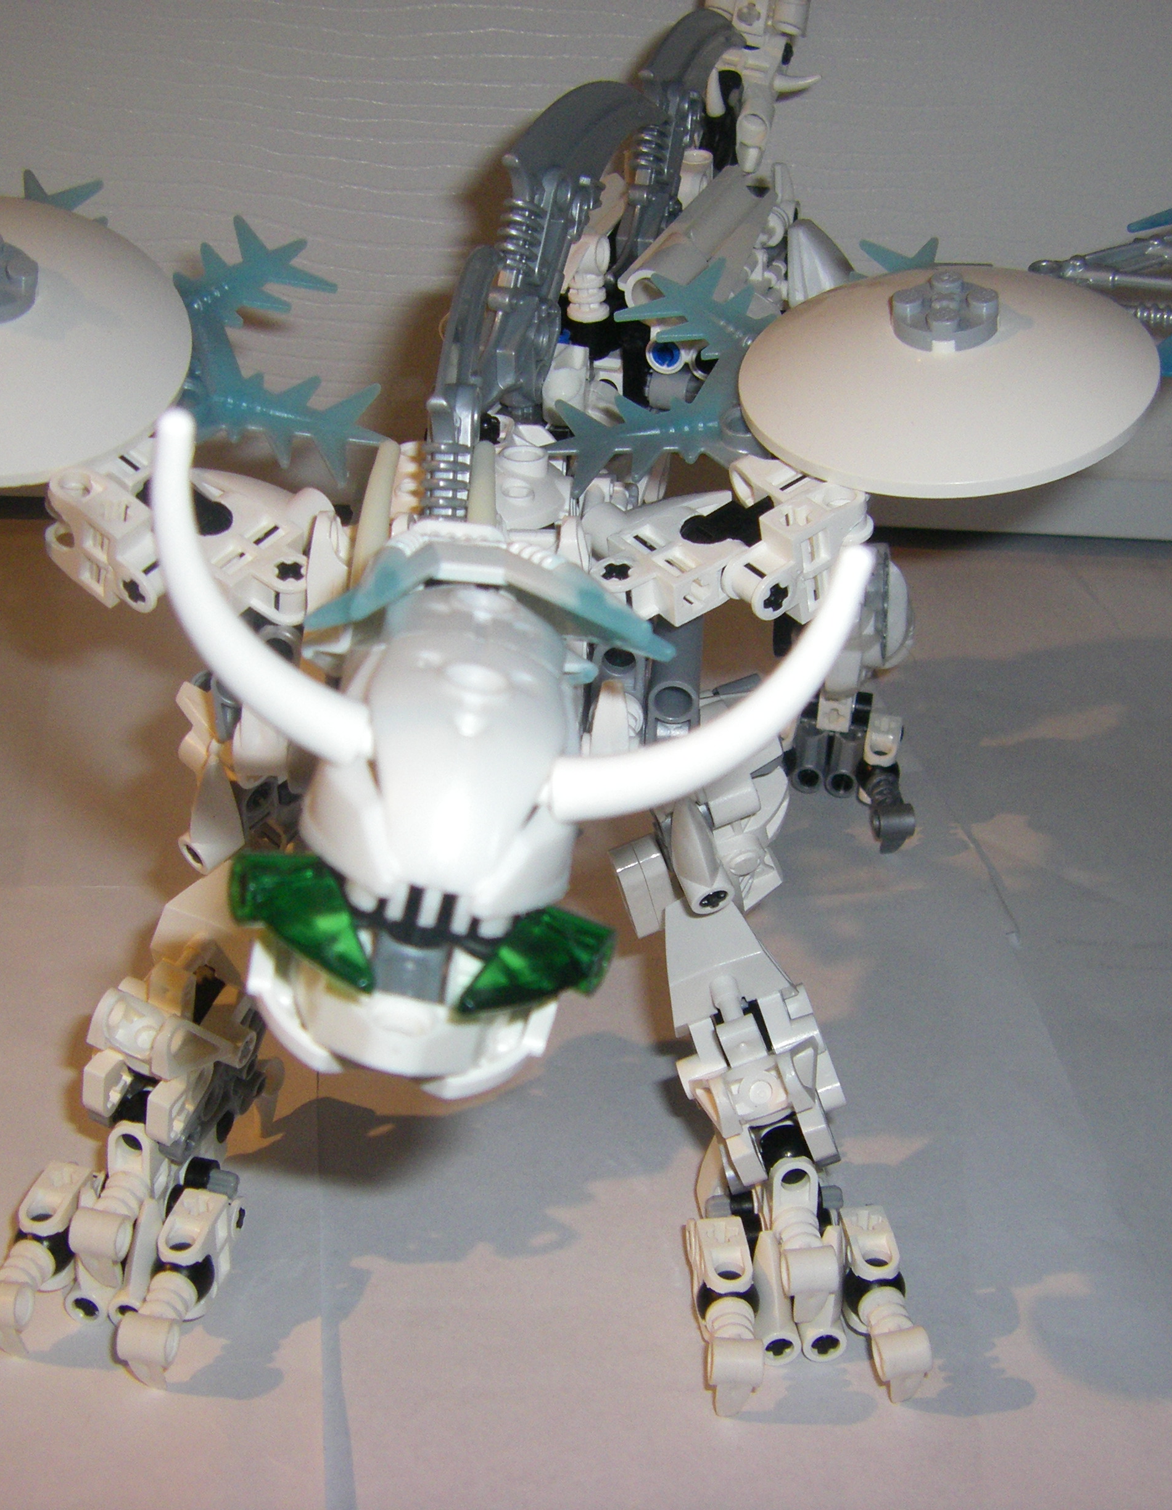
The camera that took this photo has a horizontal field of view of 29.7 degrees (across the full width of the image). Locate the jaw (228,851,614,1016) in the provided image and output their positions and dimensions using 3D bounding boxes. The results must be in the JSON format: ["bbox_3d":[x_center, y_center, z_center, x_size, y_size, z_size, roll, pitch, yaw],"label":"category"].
[{"bbox_3d":[-0.017,0.018,0.236,0.042,0.011,0.015,9,33,8],"label":"jaw"}]

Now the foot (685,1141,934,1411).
[{"bbox_3d":[0.038,0.084,0.374,0.039,0.031,0.041,-1,33,-7],"label":"foot"}]

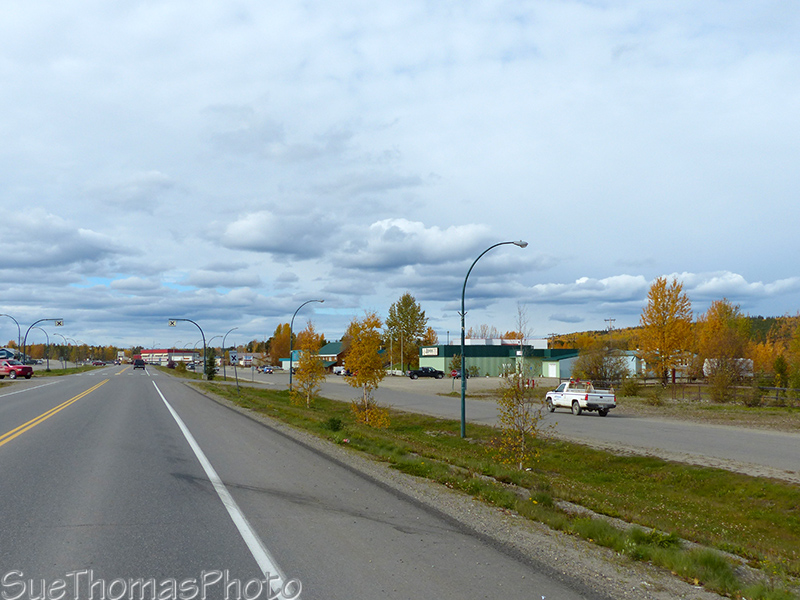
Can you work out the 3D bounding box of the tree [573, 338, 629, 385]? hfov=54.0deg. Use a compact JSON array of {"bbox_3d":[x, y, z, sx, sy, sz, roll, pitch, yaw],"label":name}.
[{"bbox_3d":[26.594,8.108,103.684,7.400,5.920,7.400,-1,-4,14],"label":"tree"}]

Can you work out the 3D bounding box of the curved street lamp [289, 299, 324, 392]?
[{"bbox_3d":[-8.792,4.345,74.813,3.300,8.700,0.350,1,-5,-18],"label":"curved street lamp"}]

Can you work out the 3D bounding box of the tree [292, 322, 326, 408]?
[{"bbox_3d":[-4.664,3.373,40.668,1.800,4.400,1.800,1,-5,-18],"label":"tree"}]

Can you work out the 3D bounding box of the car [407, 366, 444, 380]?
[{"bbox_3d":[4.089,11.785,126.000,5.900,1.930,2.000,1,-5,-18],"label":"car"}]

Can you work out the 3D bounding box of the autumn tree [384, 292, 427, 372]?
[{"bbox_3d":[1.152,6.790,164.955,8.600,16.790,8.600,0,-4,0],"label":"autumn tree"}]

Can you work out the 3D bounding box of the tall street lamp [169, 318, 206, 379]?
[{"bbox_3d":[-24.854,5.790,92.200,4.400,7.070,0.500,1,-5,-18],"label":"tall street lamp"}]

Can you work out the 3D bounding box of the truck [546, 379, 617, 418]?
[{"bbox_3d":[10.550,5.830,46.600,1.950,1.880,5.400,1,-5,-17],"label":"truck"}]

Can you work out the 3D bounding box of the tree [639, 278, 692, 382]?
[{"bbox_3d":[32.436,3.754,96.508,6.600,13.300,6.600,1,-5,-18],"label":"tree"}]

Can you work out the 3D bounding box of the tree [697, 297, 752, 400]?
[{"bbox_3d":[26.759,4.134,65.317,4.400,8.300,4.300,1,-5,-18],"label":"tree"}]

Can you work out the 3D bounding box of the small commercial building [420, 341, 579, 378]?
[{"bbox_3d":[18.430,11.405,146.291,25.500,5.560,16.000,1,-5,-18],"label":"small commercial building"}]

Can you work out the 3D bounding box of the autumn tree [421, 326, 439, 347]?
[{"bbox_3d":[7.157,11.790,187.644,4.900,10.780,4.900,0,-4,2],"label":"autumn tree"}]

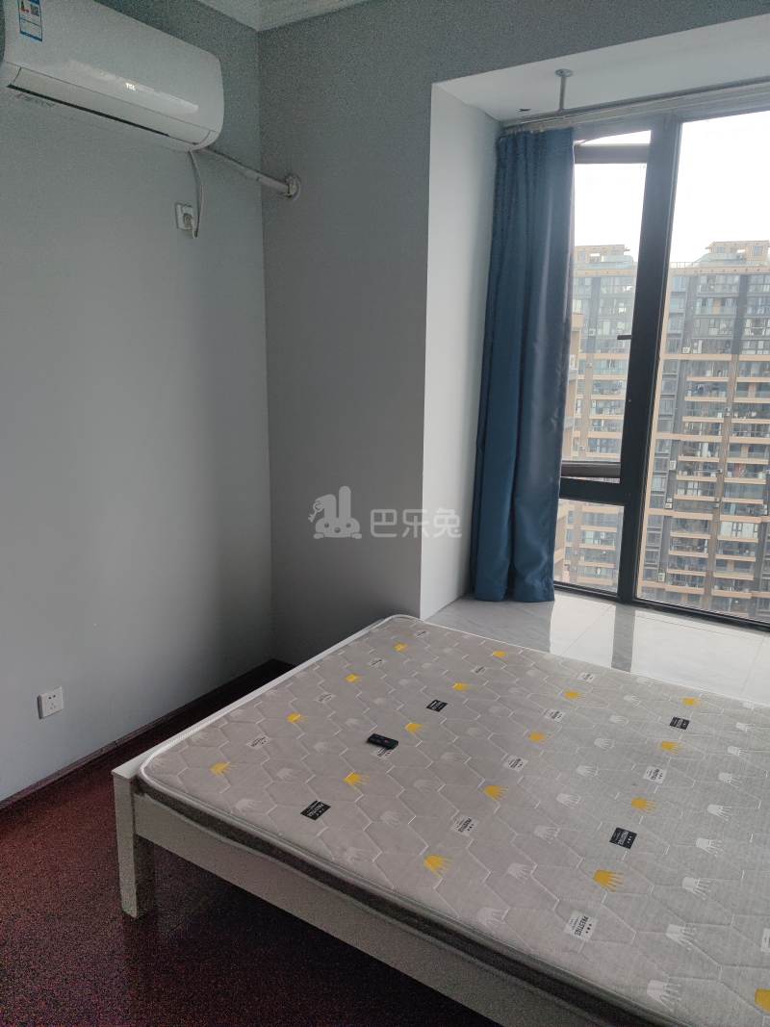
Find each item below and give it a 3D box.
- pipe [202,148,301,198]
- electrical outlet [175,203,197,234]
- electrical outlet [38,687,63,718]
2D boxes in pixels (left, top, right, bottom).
[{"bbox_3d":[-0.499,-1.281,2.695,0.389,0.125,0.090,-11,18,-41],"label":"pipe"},{"bbox_3d":[-0.728,-1.085,2.612,0.013,0.086,0.086,9,16,32],"label":"electrical outlet"},{"bbox_3d":[-1.135,0.647,2.424,0.013,0.086,0.086,9,16,32],"label":"electrical outlet"}]

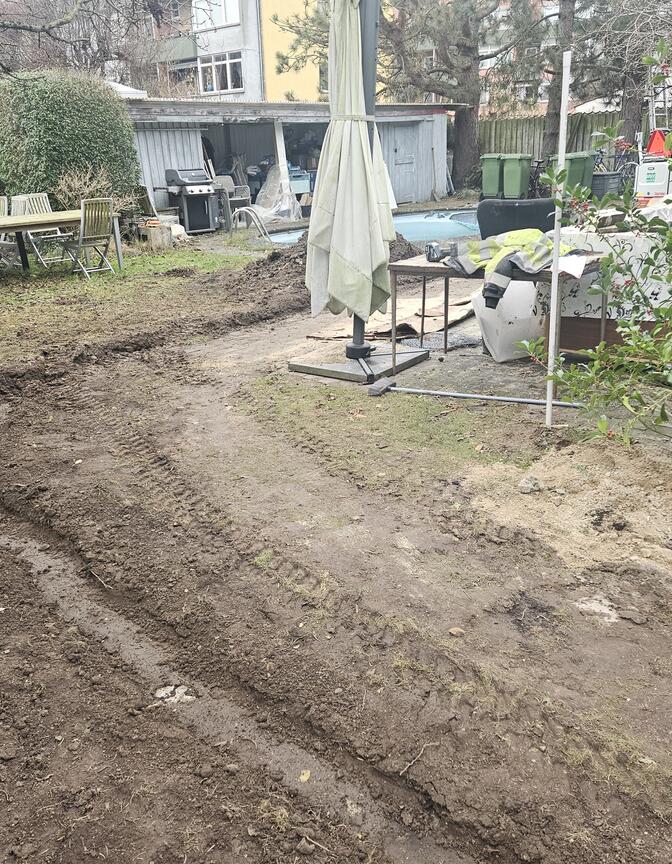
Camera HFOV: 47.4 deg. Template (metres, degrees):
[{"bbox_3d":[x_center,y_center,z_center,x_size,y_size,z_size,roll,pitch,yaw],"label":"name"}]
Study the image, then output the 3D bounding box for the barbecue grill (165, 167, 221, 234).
[{"bbox_3d":[-2.692,-4.325,14.244,0.800,1.120,0.620,-17,25,-33],"label":"barbecue grill"}]

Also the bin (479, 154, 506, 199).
[{"bbox_3d":[4.087,-6.457,19.424,0.580,1.070,0.730,13,25,33],"label":"bin"}]

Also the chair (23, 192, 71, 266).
[{"bbox_3d":[-4.113,-2.858,10.843,0.550,0.940,0.450,16,27,39],"label":"chair"}]

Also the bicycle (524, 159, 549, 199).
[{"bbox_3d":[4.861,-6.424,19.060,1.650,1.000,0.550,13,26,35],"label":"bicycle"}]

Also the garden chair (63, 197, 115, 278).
[{"bbox_3d":[-3.124,-2.455,9.732,0.550,0.920,0.450,17,27,39],"label":"garden chair"}]

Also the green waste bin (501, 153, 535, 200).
[{"bbox_3d":[4.617,-6.360,19.140,0.580,1.070,0.730,13,25,33],"label":"green waste bin"}]

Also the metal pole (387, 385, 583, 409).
[{"bbox_3d":[0.901,-0.214,4.736,1.242,0.026,0.026,7,23,23],"label":"metal pole"}]

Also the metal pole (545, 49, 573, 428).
[{"bbox_3d":[1.136,-0.901,3.922,0.035,1.881,0.033,-3,21,0],"label":"metal pole"}]

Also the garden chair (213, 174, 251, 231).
[{"bbox_3d":[-1.945,-4.290,14.381,0.560,0.900,0.580,-20,27,-39],"label":"garden chair"}]

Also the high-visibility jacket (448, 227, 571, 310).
[{"bbox_3d":[1.136,-1.103,5.198,0.760,0.420,0.850,16,27,37],"label":"high-visibility jacket"}]

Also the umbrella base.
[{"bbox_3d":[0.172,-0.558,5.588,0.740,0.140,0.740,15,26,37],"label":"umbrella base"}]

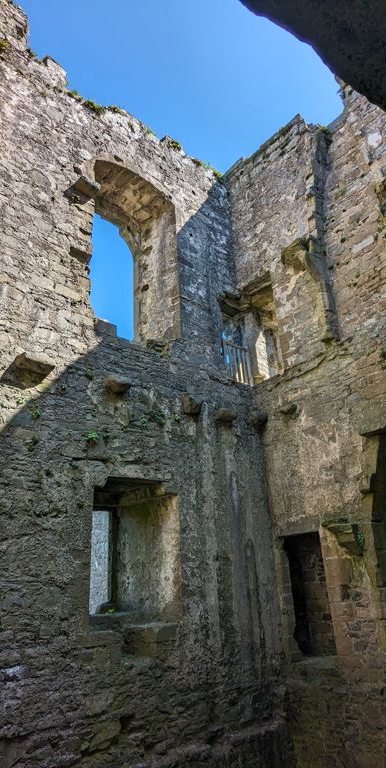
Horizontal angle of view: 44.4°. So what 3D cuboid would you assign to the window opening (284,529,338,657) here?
[{"bbox_3d":[2.095,3.514,8.019,0.730,1.870,0.547,-23,-29,39],"label":"window opening"}]

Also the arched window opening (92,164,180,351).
[{"bbox_3d":[-1.350,-2.256,8.795,1.034,3.648,1.946,-23,-29,39],"label":"arched window opening"}]

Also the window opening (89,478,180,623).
[{"bbox_3d":[-1.103,2.432,6.799,1.034,1.687,1.535,-23,-29,39],"label":"window opening"}]

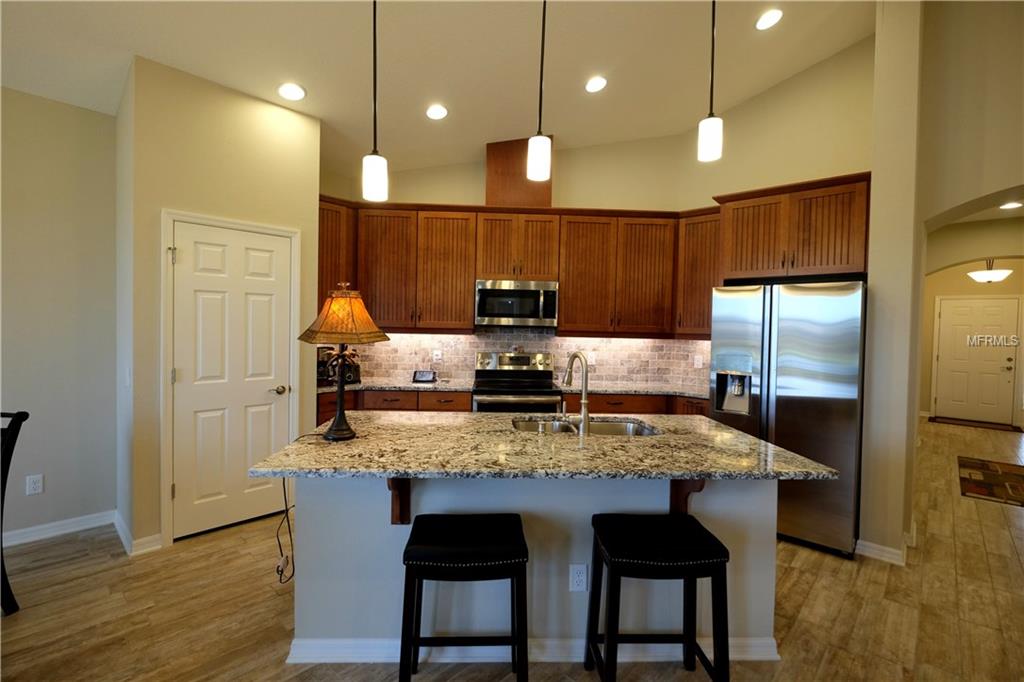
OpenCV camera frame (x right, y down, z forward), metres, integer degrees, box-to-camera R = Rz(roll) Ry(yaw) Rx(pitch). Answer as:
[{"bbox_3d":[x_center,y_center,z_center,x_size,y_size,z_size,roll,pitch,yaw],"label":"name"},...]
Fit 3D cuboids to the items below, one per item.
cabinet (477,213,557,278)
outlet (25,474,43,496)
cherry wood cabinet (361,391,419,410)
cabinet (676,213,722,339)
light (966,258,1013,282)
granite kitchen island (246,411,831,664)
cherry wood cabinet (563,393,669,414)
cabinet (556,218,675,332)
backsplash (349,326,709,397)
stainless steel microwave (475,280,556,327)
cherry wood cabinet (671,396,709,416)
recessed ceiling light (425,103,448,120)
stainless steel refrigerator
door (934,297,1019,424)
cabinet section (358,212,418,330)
[{"bbox_3d":[0.050,-0.853,4.331,0.762,0.610,0.330,1,1,-2],"label":"cabinet"},{"bbox_3d":[-3.039,0.917,2.896,0.010,0.118,0.073,2,2,43],"label":"outlet"},{"bbox_3d":[-1.056,0.846,4.185,0.480,0.880,0.600,1,1,-2],"label":"cherry wood cabinet"},{"bbox_3d":[1.814,-0.603,4.194,0.470,1.140,0.335,3,2,43],"label":"cabinet"},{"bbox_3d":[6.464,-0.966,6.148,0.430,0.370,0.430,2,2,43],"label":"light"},{"bbox_3d":[0.110,0.896,2.138,2.100,0.915,1.075,1,1,-2],"label":"granite kitchen island"},{"bbox_3d":[0.884,0.880,4.257,0.930,0.880,0.600,1,1,-2],"label":"cherry wood cabinet"},{"bbox_3d":[0.970,-0.614,4.390,1.085,1.100,0.335,1,2,-2],"label":"cabinet"},{"bbox_3d":[0.040,0.130,4.521,3.300,0.480,0.040,1,2,-2],"label":"backsplash"},{"bbox_3d":[0.043,-0.335,4.337,0.757,0.420,0.400,1,2,-2],"label":"stainless steel microwave"},{"bbox_3d":[1.721,0.879,4.085,0.380,0.870,0.610,3,2,43],"label":"cherry wood cabinet"},{"bbox_3d":[-0.600,-1.827,3.609,0.190,0.040,0.190,-9,-8,-1],"label":"recessed ceiling light"},{"bbox_3d":[2.101,0.481,3.448,0.910,1.760,0.820,2,2,43],"label":"stainless steel refrigerator"},{"bbox_3d":[7.768,0.325,7.625,0.914,2.030,0.050,3,2,43],"label":"door"},{"bbox_3d":[-1.129,-0.651,4.277,0.525,1.060,0.335,1,1,-2],"label":"cabinet section"}]

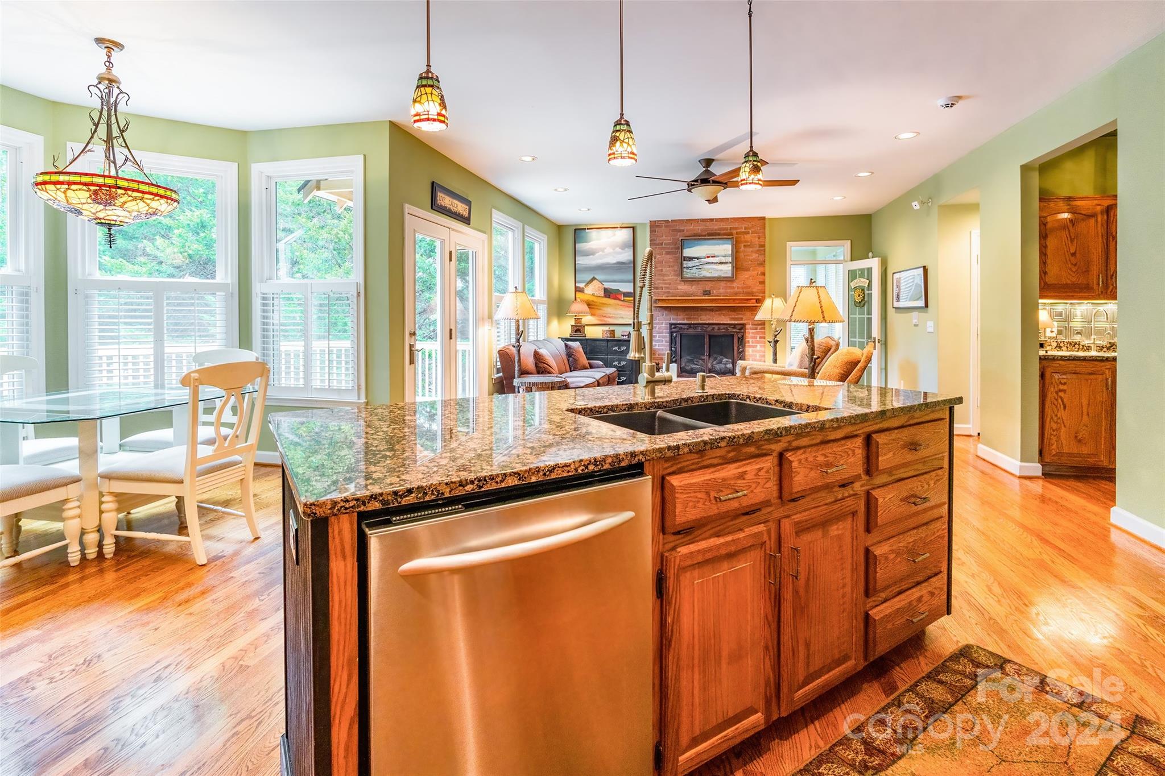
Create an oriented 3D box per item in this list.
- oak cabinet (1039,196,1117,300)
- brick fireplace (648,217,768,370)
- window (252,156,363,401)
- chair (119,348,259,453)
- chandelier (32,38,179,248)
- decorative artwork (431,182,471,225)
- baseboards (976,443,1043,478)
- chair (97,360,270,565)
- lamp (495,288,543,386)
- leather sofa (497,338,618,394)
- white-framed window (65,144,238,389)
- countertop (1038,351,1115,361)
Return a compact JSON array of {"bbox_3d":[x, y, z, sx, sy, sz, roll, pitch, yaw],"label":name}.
[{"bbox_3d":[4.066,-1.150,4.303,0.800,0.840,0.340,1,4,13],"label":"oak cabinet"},{"bbox_3d":[1.942,-1.346,8.060,1.790,2.650,0.420,1,5,12],"label":"brick fireplace"},{"bbox_3d":[-2.144,-0.837,4.062,0.970,1.890,0.140,1,4,10],"label":"window"},{"bbox_3d":[-2.650,0.252,3.500,0.510,0.985,0.600,0,5,6],"label":"chair"},{"bbox_3d":[-2.558,-1.315,2.800,0.580,1.110,0.580,0,5,0],"label":"chandelier"},{"bbox_3d":[-1.257,-1.780,5.000,0.040,0.250,0.760,1,5,14],"label":"decorative artwork"},{"bbox_3d":[3.475,0.576,4.240,0.150,0.110,0.640,1,5,14],"label":"baseboards"},{"bbox_3d":[-2.128,0.359,2.762,0.660,1.000,0.510,1,4,13],"label":"chair"},{"bbox_3d":[-0.663,-0.289,5.350,0.470,1.510,0.470,0,5,0],"label":"lamp"},{"bbox_3d":[-0.200,-0.124,6.380,0.940,0.880,2.050,1,5,14],"label":"leather sofa"},{"bbox_3d":[-3.173,-0.809,3.871,1.020,1.880,0.140,-2,5,-29],"label":"white-framed window"},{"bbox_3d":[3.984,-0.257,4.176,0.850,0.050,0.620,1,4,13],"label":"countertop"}]

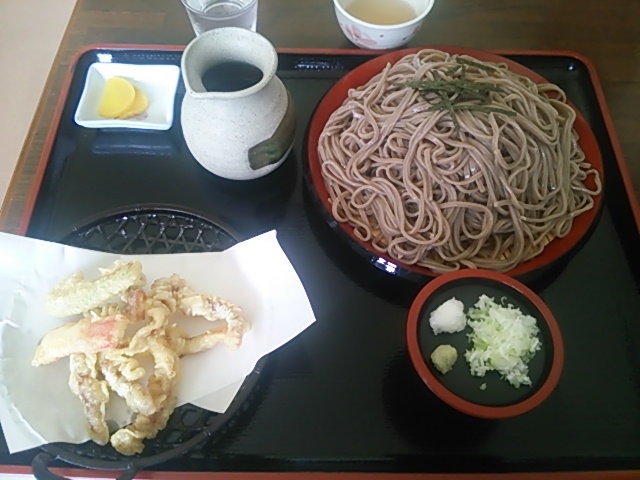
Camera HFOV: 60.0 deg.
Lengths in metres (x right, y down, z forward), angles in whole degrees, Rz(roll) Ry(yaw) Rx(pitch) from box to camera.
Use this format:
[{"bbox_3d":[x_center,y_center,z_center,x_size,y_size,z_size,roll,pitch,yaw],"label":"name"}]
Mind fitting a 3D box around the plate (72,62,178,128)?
[{"bbox_3d":[-0.165,-0.121,0.485,0.082,0.021,0.073,3,61,2],"label":"plate"}]

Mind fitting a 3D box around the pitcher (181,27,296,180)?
[{"bbox_3d":[-0.061,-0.097,0.424,0.084,0.104,0.086,0,61,0],"label":"pitcher"}]

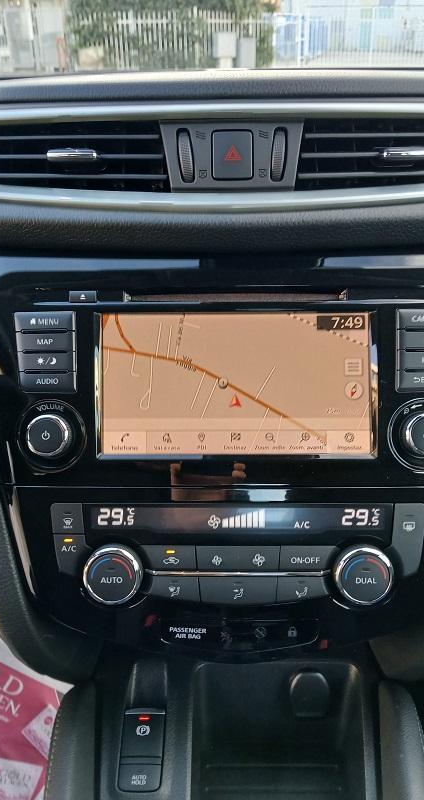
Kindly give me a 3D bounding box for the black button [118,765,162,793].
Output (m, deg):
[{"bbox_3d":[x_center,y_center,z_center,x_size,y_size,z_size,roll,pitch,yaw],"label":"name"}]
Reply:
[{"bbox_3d":[-0.039,0.209,0.331,0.023,0.006,0.013,1,61,1],"label":"black button"}]

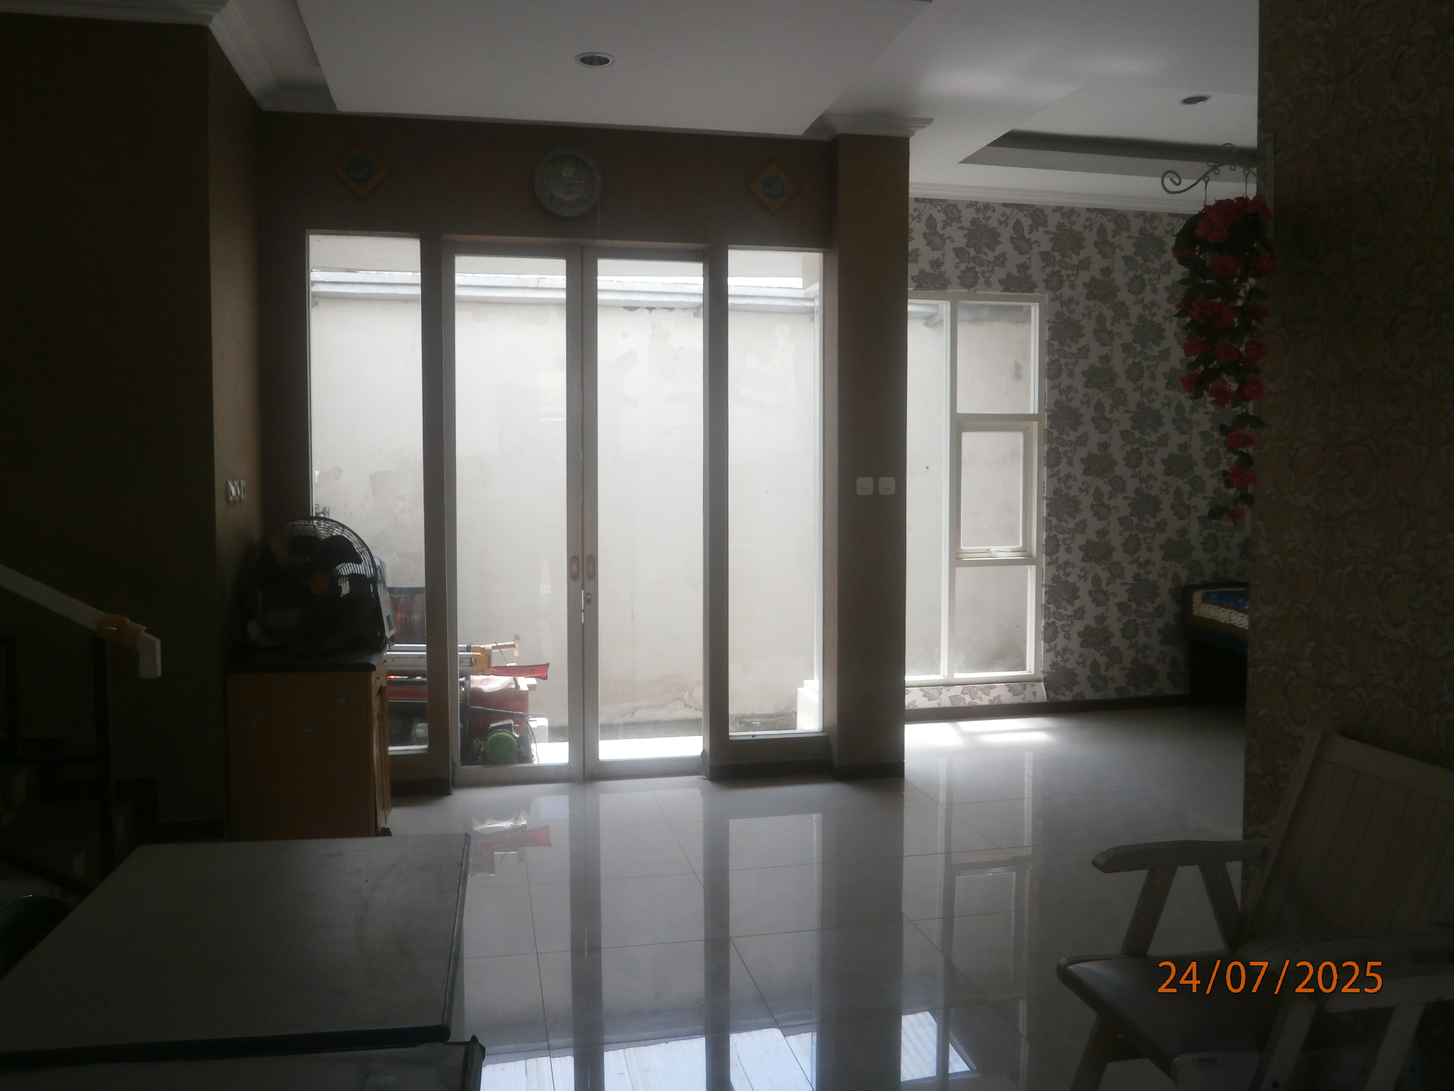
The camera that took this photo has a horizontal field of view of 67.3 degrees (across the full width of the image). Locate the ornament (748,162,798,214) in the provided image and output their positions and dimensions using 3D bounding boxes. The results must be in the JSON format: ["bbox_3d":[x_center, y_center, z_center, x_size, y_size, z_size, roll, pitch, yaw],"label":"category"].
[{"bbox_3d":[0.224,-1.694,5.155,0.240,0.240,0.030,-1,3,-12],"label":"ornament"}]

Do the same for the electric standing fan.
[{"bbox_3d":[-1.620,0.163,4.311,0.550,0.550,0.250,-2,3,-29],"label":"electric standing fan"}]

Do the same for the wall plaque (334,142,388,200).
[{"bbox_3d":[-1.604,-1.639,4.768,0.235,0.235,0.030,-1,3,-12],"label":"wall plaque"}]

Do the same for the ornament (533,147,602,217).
[{"bbox_3d":[-0.717,-1.652,4.952,0.317,0.317,0.045,-1,3,-12],"label":"ornament"}]

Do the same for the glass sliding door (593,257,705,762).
[{"bbox_3d":[-0.372,-0.146,5.273,0.540,2.420,0.060,-1,3,-12],"label":"glass sliding door"}]

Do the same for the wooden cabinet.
[{"bbox_3d":[-1.626,0.813,4.308,0.520,0.745,0.450,-1,3,-12],"label":"wooden cabinet"}]

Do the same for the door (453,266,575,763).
[{"bbox_3d":[-0.993,-0.138,5.141,0.550,2.420,0.060,-1,3,-12],"label":"door"}]

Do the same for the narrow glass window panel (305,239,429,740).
[{"bbox_3d":[-1.633,-0.215,4.971,0.500,2.350,0.060,-1,3,-11],"label":"narrow glass window panel"}]

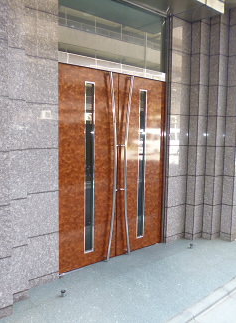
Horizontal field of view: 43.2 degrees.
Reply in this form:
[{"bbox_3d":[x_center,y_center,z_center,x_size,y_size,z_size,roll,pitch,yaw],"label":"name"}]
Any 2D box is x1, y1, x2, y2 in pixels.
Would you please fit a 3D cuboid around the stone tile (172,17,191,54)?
[{"bbox_3d":[0.895,-1.747,4.190,0.425,0.438,0.035,-3,6,-39],"label":"stone tile"}]

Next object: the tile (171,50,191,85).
[{"bbox_3d":[0.888,-1.310,4.228,0.425,0.438,0.035,-3,6,-39],"label":"tile"}]

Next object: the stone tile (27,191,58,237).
[{"bbox_3d":[-0.776,0.533,3.031,0.380,0.436,0.035,-3,7,-39],"label":"stone tile"}]

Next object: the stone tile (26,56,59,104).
[{"bbox_3d":[-0.755,-0.781,2.908,0.380,0.436,0.035,-3,7,-39],"label":"stone tile"}]

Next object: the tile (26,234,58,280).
[{"bbox_3d":[-0.783,0.971,3.072,0.380,0.436,0.035,-3,7,-39],"label":"tile"}]

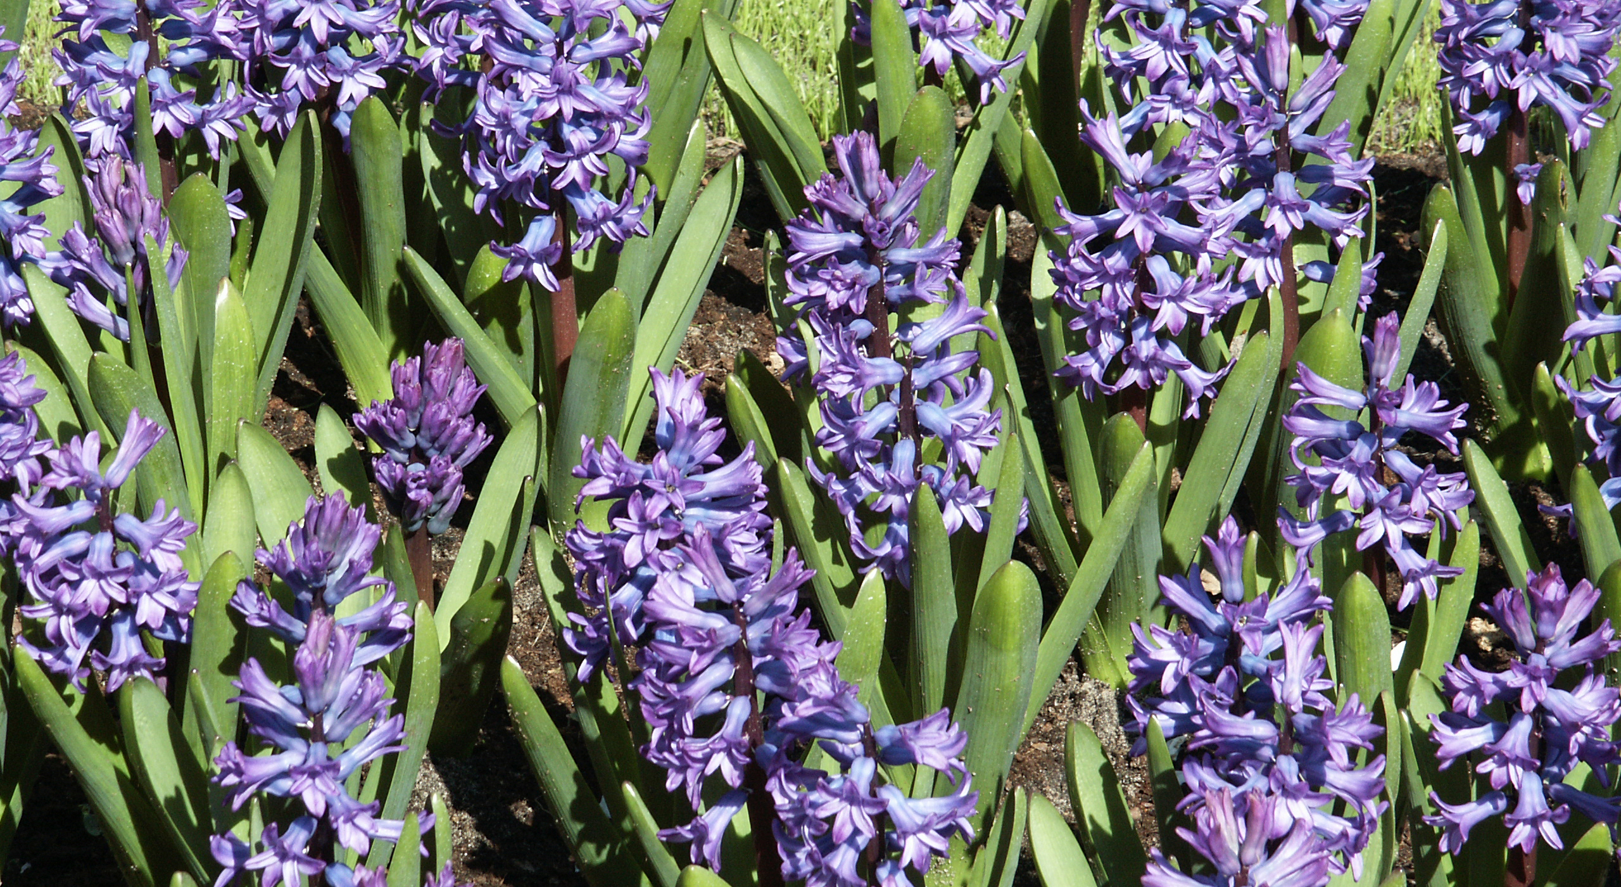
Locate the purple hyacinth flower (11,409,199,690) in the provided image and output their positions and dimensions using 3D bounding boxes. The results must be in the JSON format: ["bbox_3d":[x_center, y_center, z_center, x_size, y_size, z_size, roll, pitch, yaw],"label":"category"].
[{"bbox_3d":[-0.288,0.044,3.748,0.076,0.113,0.078,-6,25,3],"label":"purple hyacinth flower"}]

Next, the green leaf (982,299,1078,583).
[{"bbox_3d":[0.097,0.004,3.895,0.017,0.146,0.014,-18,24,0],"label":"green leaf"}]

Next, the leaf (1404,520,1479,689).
[{"bbox_3d":[0.233,0.059,3.379,0.017,0.073,0.012,15,25,-7],"label":"leaf"}]

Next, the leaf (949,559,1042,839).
[{"bbox_3d":[0.068,0.118,3.759,0.031,0.158,0.018,8,27,-4],"label":"leaf"}]

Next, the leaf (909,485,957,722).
[{"bbox_3d":[0.050,0.080,3.852,0.019,0.140,0.013,-2,27,1],"label":"leaf"}]

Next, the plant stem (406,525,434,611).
[{"bbox_3d":[-0.145,0.047,3.428,0.009,0.040,0.009,-2,26,1],"label":"plant stem"}]

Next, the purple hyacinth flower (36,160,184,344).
[{"bbox_3d":[-0.306,-0.085,4.024,0.062,0.078,0.060,-6,25,3],"label":"purple hyacinth flower"}]

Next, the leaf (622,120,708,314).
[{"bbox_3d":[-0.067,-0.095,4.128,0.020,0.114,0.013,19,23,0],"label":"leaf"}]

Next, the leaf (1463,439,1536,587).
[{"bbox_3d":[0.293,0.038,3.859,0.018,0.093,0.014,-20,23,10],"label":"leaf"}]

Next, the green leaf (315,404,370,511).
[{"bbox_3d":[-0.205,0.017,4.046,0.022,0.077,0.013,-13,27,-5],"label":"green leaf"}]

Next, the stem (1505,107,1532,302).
[{"bbox_3d":[0.287,-0.097,3.716,0.009,0.091,0.009,0,26,0],"label":"stem"}]

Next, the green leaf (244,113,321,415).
[{"bbox_3d":[-0.238,-0.079,4.148,0.026,0.157,0.016,4,27,-13],"label":"green leaf"}]

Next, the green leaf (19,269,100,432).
[{"bbox_3d":[-0.322,-0.034,4.000,0.018,0.102,0.014,-17,26,9],"label":"green leaf"}]

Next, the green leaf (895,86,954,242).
[{"bbox_3d":[0.053,-0.126,4.308,0.029,0.097,0.014,0,35,0],"label":"green leaf"}]

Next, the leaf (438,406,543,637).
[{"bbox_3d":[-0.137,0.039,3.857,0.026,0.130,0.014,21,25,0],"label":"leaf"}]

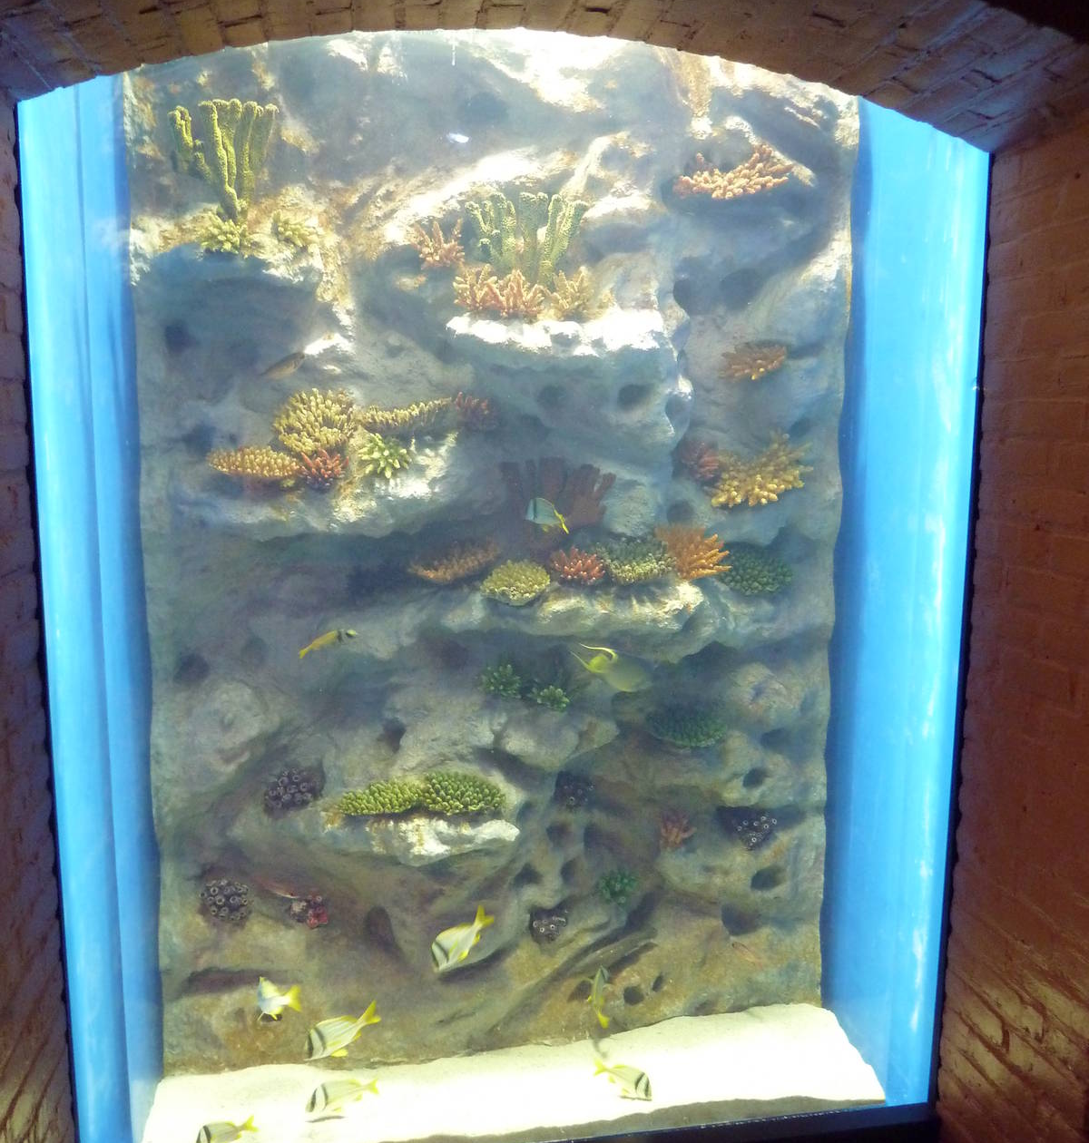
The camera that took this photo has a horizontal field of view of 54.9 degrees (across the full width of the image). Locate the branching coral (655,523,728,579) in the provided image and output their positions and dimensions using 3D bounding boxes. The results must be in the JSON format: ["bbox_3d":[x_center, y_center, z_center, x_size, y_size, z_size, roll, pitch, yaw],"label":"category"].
[{"bbox_3d":[0.280,-0.039,2.020,0.130,0.102,0.110,-1,8,-10],"label":"branching coral"}]

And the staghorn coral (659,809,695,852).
[{"bbox_3d":[0.281,0.549,2.219,0.074,0.081,0.060,-1,8,-9],"label":"staghorn coral"}]

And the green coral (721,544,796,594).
[{"bbox_3d":[0.431,-0.002,2.120,0.134,0.097,0.110,-1,8,-9],"label":"green coral"}]

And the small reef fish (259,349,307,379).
[{"bbox_3d":[-0.472,-0.373,1.892,0.102,0.034,0.018,-28,11,-5],"label":"small reef fish"}]

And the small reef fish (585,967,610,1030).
[{"bbox_3d":[0.109,0.877,2.153,0.035,0.060,0.140,1,30,3],"label":"small reef fish"}]

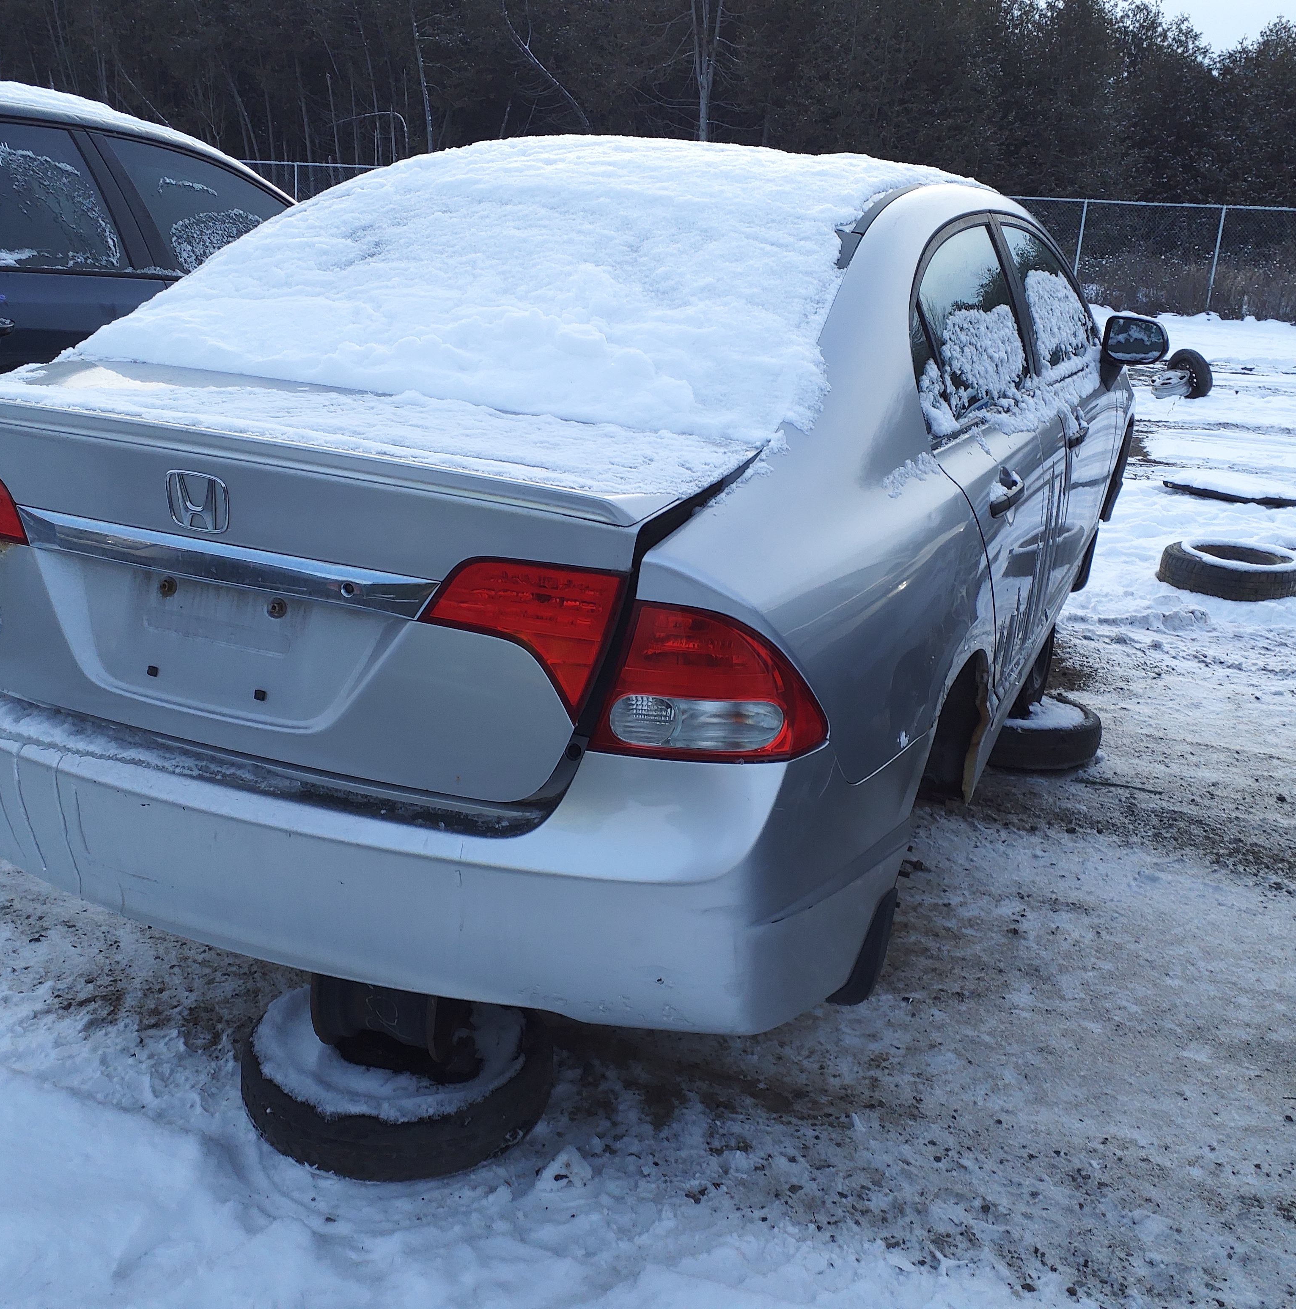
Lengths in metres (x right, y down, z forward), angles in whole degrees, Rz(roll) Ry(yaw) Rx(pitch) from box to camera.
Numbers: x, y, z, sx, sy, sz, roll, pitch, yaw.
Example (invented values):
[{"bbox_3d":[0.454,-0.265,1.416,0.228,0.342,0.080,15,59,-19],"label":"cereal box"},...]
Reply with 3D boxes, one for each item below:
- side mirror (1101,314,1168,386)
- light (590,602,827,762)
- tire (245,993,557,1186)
[{"bbox_3d":[1.435,-0.896,3.870,0.220,0.200,0.130,11,22,21],"label":"side mirror"},{"bbox_3d":[0.091,0.027,1.569,0.273,0.242,0.237,11,22,21],"label":"light"},{"bbox_3d":[-0.493,0.796,2.651,0.610,0.170,0.610,1,20,0],"label":"tire"}]

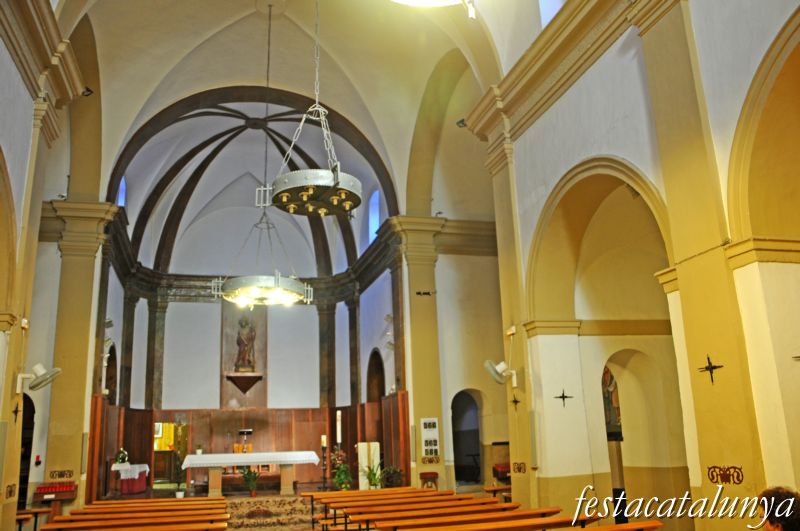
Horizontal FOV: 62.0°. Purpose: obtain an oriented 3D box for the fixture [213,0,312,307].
[{"bbox_3d":[-2.484,-2.151,12.121,1.650,5.900,1.650,2,-15,-16],"label":"fixture"}]

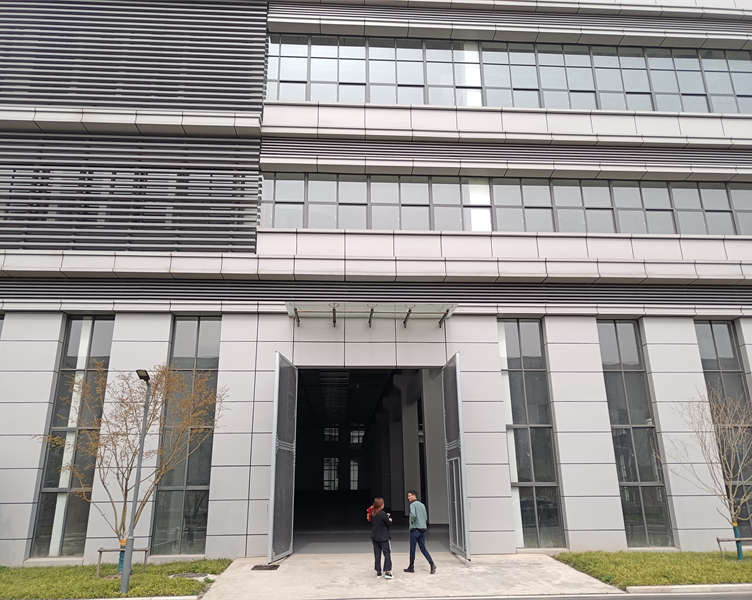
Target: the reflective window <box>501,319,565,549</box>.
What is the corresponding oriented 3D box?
[{"bbox_3d":[4.764,3.956,18.670,1.480,6.990,0.180,1,-18,-4],"label":"reflective window"}]

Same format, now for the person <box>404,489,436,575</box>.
[{"bbox_3d":[0.984,5.148,13.412,0.600,1.730,0.500,-17,-24,41],"label":"person"}]

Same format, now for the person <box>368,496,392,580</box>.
[{"bbox_3d":[0.090,5.010,12.714,0.500,1.580,0.450,-2,-18,4],"label":"person"}]

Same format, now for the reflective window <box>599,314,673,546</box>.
[{"bbox_3d":[8.067,3.997,18.878,1.460,7.010,0.180,1,-18,-4],"label":"reflective window"}]

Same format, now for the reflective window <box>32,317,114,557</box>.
[{"bbox_3d":[-8.862,3.840,17.797,1.490,6.960,0.180,1,-18,-4],"label":"reflective window"}]

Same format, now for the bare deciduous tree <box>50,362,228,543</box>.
[{"bbox_3d":[-5.888,3.973,14.541,4.261,4.850,3.600,1,-18,-4],"label":"bare deciduous tree"}]

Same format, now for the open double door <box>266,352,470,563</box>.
[{"bbox_3d":[-0.235,4.314,16.867,5.240,5.400,2.206,1,-18,-4],"label":"open double door"}]

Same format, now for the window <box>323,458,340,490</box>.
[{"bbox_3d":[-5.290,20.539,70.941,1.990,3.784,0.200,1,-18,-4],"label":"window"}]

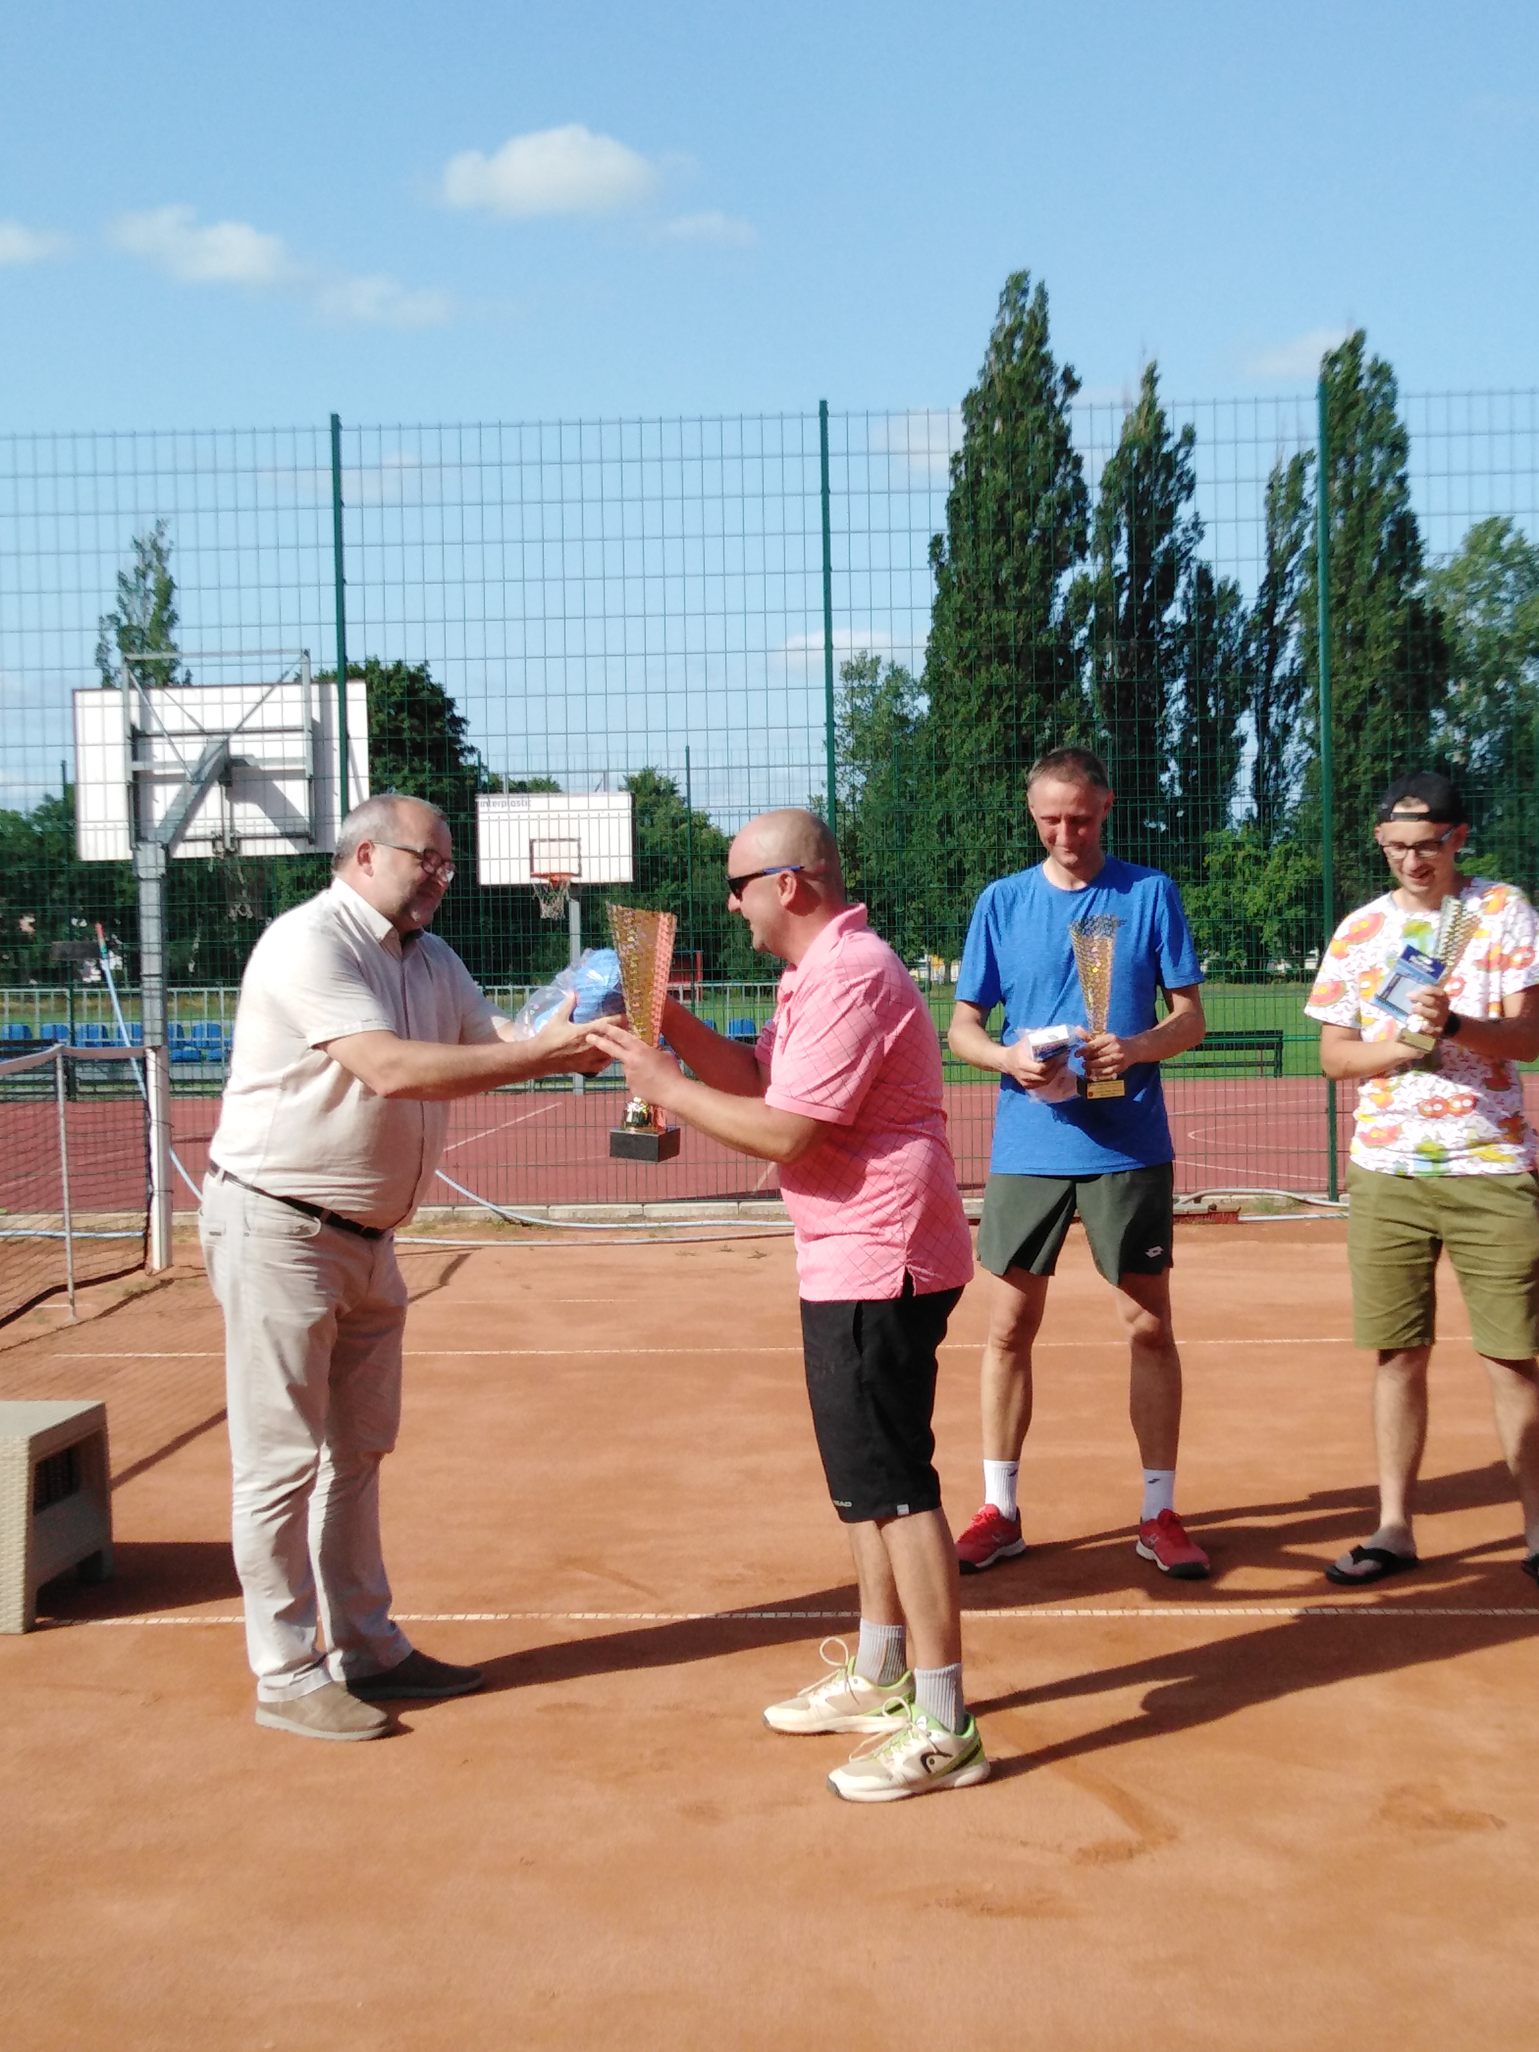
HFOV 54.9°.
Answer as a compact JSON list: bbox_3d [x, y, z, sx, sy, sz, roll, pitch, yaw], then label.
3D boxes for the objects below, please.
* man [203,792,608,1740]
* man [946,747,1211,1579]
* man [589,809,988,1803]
[{"bbox_3d":[-0.676,0.437,2.801,0.730,1.718,0.550,0,3,20],"label":"man"},{"bbox_3d":[0.716,0.306,3.432,0.600,1.859,0.420,-1,3,11],"label":"man"},{"bbox_3d":[0.019,0.455,2.652,0.690,1.680,0.530,-2,3,-14],"label":"man"}]

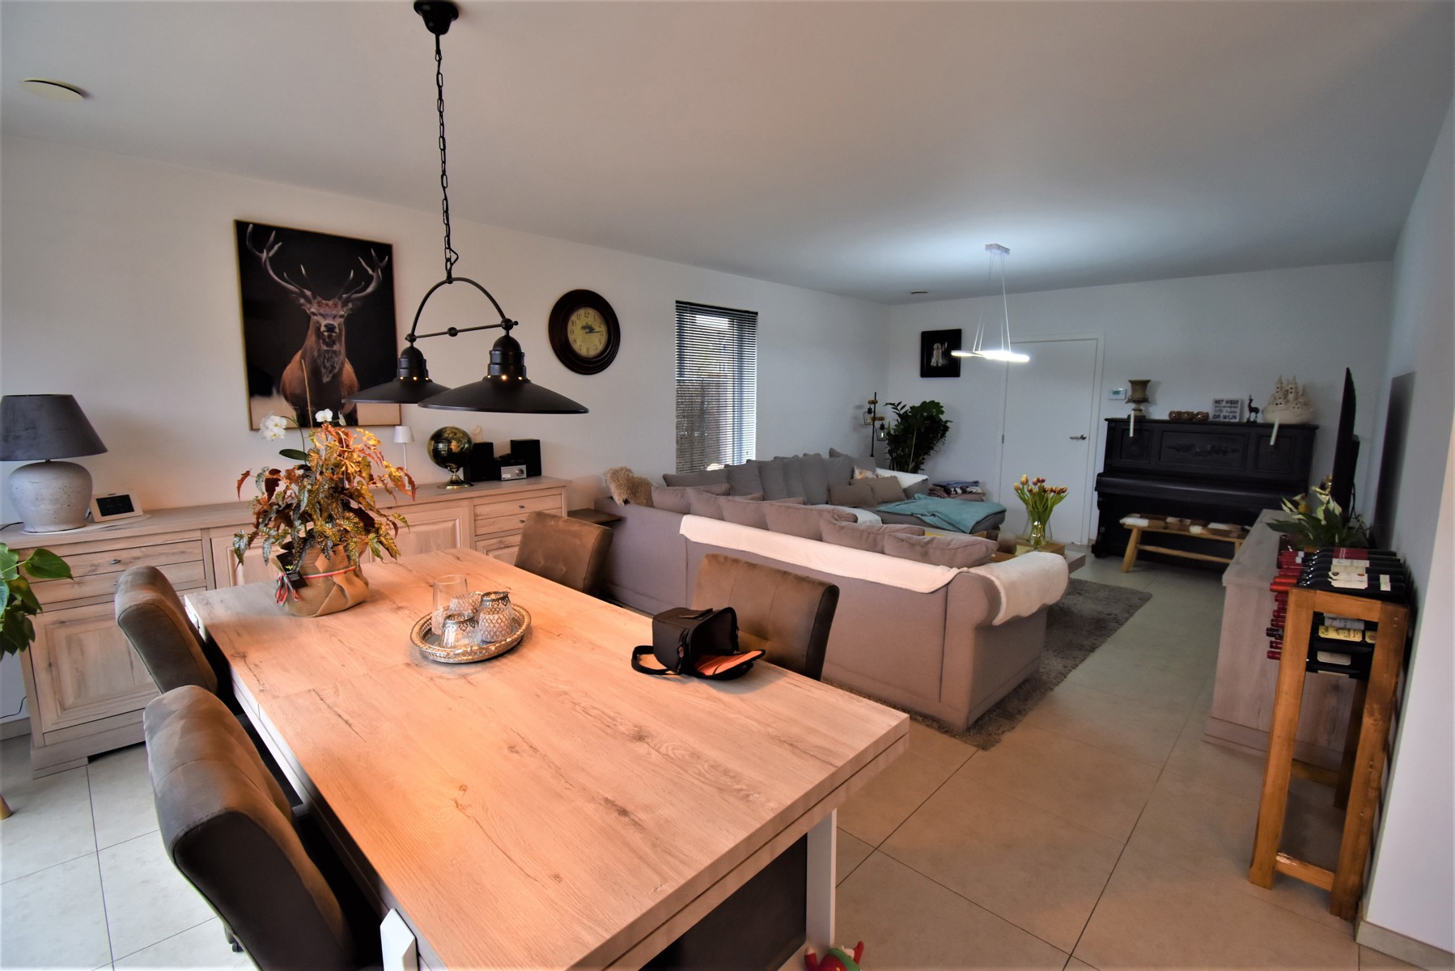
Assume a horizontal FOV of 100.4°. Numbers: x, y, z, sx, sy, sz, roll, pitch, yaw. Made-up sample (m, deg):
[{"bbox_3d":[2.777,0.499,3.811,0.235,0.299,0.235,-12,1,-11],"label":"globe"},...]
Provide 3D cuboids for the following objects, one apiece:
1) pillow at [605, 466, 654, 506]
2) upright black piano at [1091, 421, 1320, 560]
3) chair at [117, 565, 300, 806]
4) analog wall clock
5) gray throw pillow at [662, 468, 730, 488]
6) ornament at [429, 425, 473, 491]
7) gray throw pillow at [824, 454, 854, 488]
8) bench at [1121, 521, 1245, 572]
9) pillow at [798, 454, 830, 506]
[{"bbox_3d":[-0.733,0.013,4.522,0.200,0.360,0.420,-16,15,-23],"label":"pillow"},{"bbox_3d":[4.169,0.113,5.416,0.610,1.310,1.460,-7,11,-40],"label":"upright black piano"},{"bbox_3d":[-1.460,0.732,1.917,0.500,0.950,0.600,9,12,44],"label":"chair"},{"bbox_3d":[-1.005,-1.108,4.380,0.070,0.600,0.600,9,12,44],"label":"analog wall clock"},{"bbox_3d":[-0.247,0.138,4.821,0.580,0.480,0.180,-8,-3,-45],"label":"gray throw pillow"},{"bbox_3d":[-1.740,-0.144,3.834,0.270,0.380,0.270,0,9,-2],"label":"ornament"},{"bbox_3d":[1.120,-0.058,6.175,0.440,0.450,0.170,-6,11,-36],"label":"gray throw pillow"},{"bbox_3d":[3.864,0.594,5.121,0.300,0.440,0.920,-7,11,-42],"label":"bench"},{"bbox_3d":[0.835,-0.060,5.861,0.460,0.480,0.170,-8,-3,-45],"label":"pillow"}]

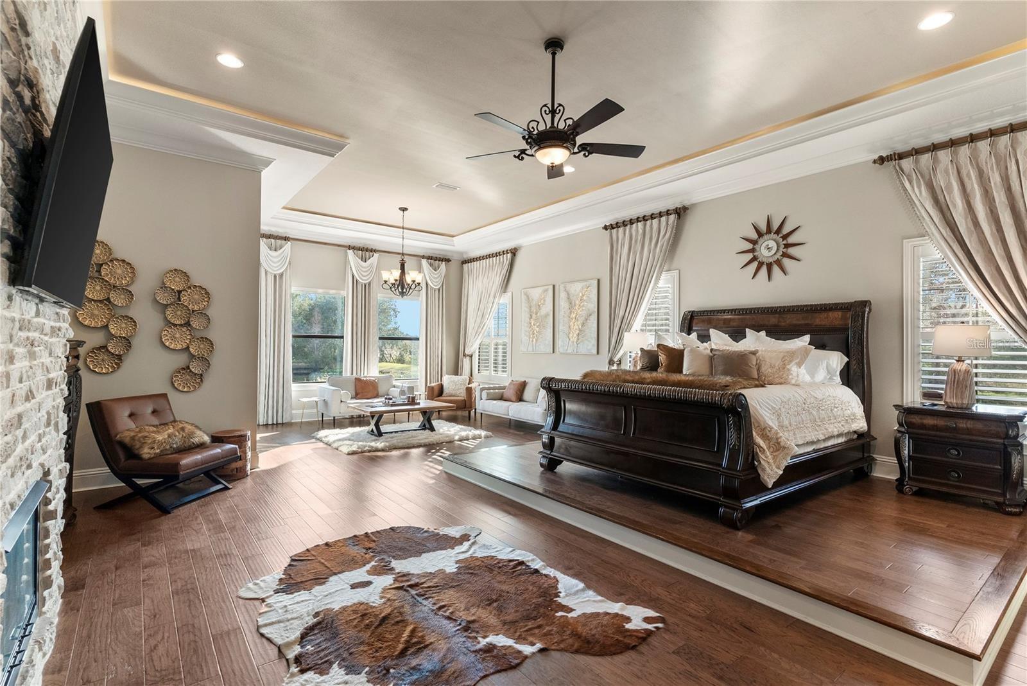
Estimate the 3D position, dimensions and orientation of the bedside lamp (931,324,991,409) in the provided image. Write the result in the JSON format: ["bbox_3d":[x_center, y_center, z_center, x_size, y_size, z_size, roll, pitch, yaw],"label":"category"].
[{"bbox_3d":[3.862,0.191,4.191,0.380,0.713,0.380,1,-1,-38],"label":"bedside lamp"}]

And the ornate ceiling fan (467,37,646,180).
[{"bbox_3d":[0.314,-1.869,3.807,1.468,1.024,1.468,1,-1,-38],"label":"ornate ceiling fan"}]

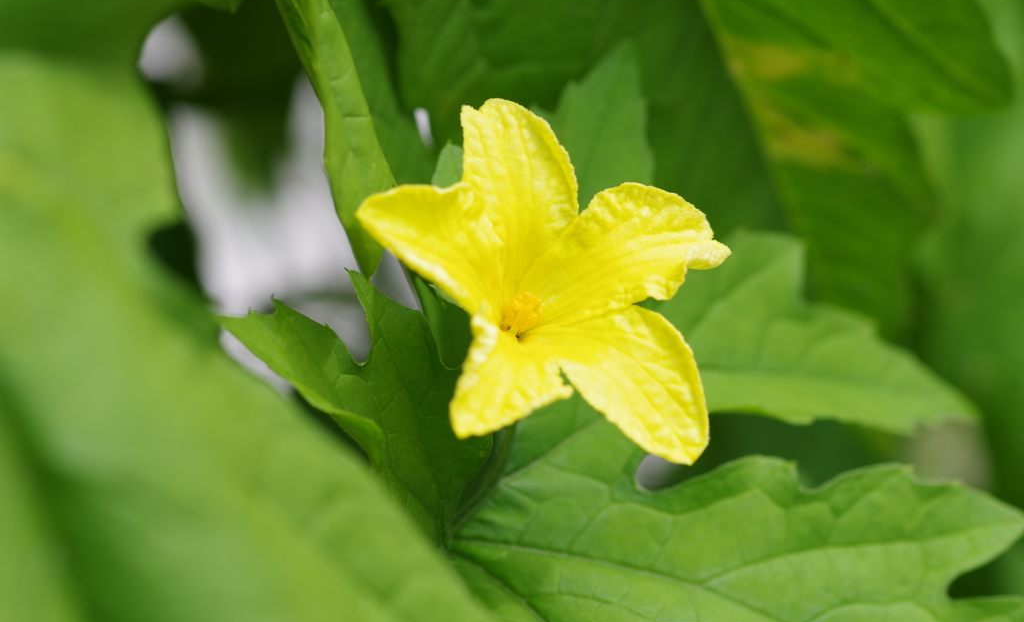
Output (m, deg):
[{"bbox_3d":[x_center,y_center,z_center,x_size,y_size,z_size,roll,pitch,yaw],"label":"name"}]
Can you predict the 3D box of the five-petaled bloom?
[{"bbox_3d":[0.003,-0.002,0.420,0.038,0.038,0.016,-7,-22,-20],"label":"five-petaled bloom"}]

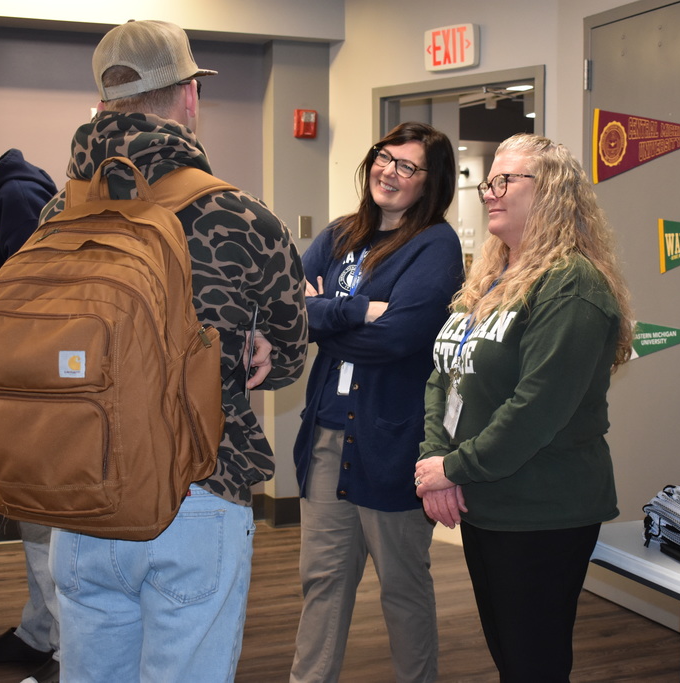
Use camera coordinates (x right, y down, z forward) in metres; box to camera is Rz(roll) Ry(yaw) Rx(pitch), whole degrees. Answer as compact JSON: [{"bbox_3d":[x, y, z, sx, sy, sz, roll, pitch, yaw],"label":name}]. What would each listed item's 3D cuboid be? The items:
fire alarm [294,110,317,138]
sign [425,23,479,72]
[{"bbox_3d":[-0.166,-1.084,5.672,0.117,0.142,0.050,-1,4,-20],"label":"fire alarm"},{"bbox_3d":[0.518,-1.371,5.315,0.300,0.192,0.045,4,6,44],"label":"sign"}]

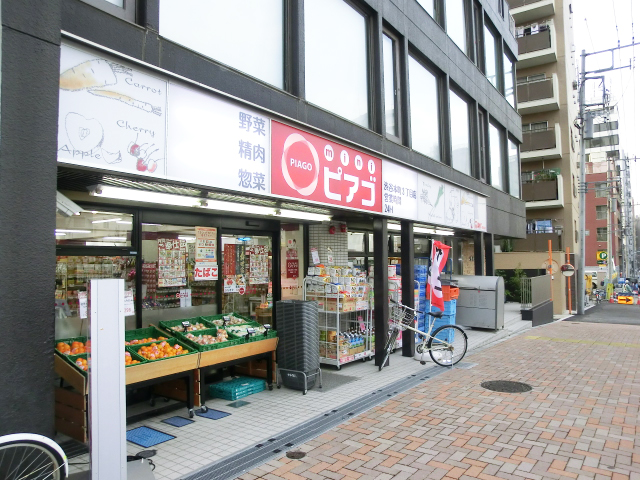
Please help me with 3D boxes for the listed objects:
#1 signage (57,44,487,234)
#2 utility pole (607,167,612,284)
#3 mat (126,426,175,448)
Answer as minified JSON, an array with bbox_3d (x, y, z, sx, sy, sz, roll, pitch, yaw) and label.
[{"bbox_3d":[1.190,-0.820,7.445,0.150,0.898,10.488,-4,-4,36],"label":"signage"},{"bbox_3d":[18.935,-0.752,29.000,0.340,9.600,0.340,-4,-4,37],"label":"utility pole"},{"bbox_3d":[-1.686,1.895,4.307,0.550,0.020,0.310,-4,-4,37],"label":"mat"}]

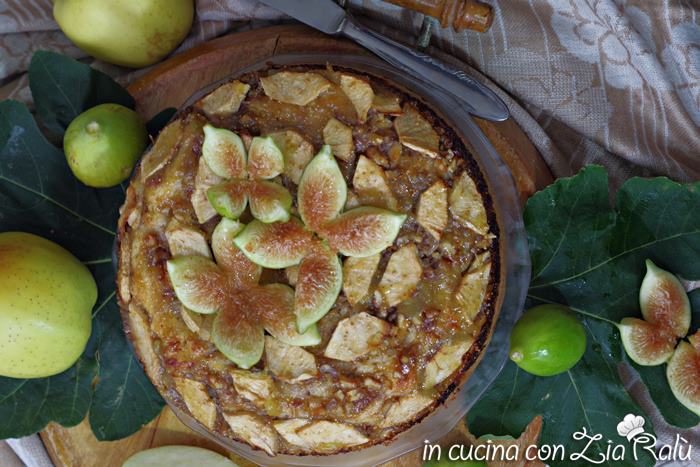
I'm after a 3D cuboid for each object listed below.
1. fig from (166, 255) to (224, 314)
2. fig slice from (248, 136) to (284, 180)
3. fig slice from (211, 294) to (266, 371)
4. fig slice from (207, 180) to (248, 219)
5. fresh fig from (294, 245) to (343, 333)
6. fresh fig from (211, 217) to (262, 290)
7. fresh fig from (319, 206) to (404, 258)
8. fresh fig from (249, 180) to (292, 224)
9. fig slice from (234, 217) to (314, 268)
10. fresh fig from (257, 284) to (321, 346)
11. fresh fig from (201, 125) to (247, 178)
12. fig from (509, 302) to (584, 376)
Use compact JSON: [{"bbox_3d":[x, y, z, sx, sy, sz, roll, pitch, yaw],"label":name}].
[{"bbox_3d":[-0.091,0.029,0.868,0.039,0.016,0.030,29,87,2],"label":"fig"},{"bbox_3d":[-0.051,-0.044,0.868,0.023,0.013,0.027,27,87,2],"label":"fig slice"},{"bbox_3d":[-0.066,0.056,0.857,0.030,0.020,0.046,-6,84,3],"label":"fig slice"},{"bbox_3d":[-0.072,-0.020,0.864,0.027,0.017,0.021,-39,83,-1],"label":"fig slice"},{"bbox_3d":[-0.018,0.032,0.853,0.026,0.020,0.053,18,86,5],"label":"fresh fig"},{"bbox_3d":[-0.067,0.012,0.863,0.025,0.019,0.044,-18,83,2],"label":"fresh fig"},{"bbox_3d":[0.008,-0.002,0.868,0.053,0.017,0.028,-14,87,-1],"label":"fresh fig"},{"bbox_3d":[-0.048,-0.018,0.862,0.024,0.018,0.032,-43,83,-1],"label":"fresh fig"},{"bbox_3d":[-0.045,0.005,0.857,0.049,0.020,0.028,-3,84,3],"label":"fig slice"},{"bbox_3d":[-0.036,0.049,0.868,0.048,0.016,0.027,40,87,2],"label":"fresh fig"},{"bbox_3d":[-0.074,-0.048,0.868,0.022,0.014,0.039,-39,87,-2],"label":"fresh fig"},{"bbox_3d":[0.122,0.066,0.900,0.048,0.044,0.044,-24,87,-22],"label":"fig"}]

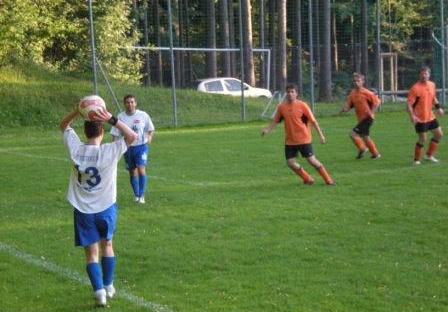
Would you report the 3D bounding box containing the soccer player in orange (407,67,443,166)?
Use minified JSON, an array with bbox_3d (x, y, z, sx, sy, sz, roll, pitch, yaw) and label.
[{"bbox_3d":[3.551,-0.708,26.000,0.600,1.710,0.500,-3,4,-14],"label":"soccer player in orange"}]

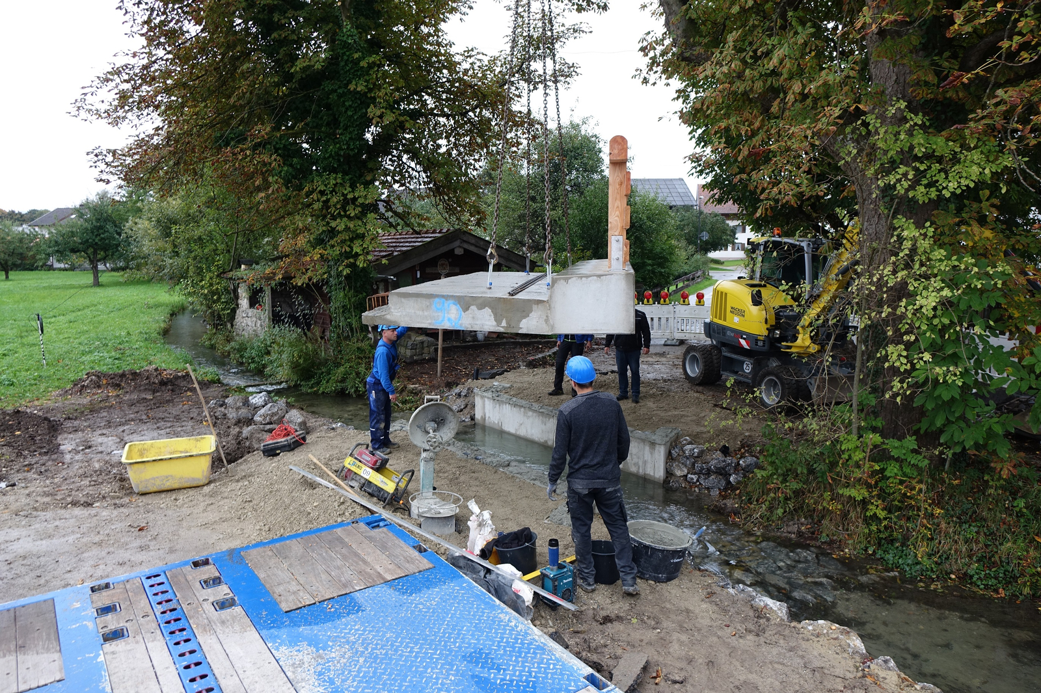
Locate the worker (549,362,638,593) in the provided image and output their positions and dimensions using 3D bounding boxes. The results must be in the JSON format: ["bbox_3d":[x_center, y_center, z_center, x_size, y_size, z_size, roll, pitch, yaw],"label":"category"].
[{"bbox_3d":[0.530,0.981,5.300,0.660,1.850,0.420,-1,8,-7],"label":"worker"}]

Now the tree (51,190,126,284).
[{"bbox_3d":[-26.461,-6.497,42.507,4.200,5.612,4.200,-5,10,-32],"label":"tree"}]

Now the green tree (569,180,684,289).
[{"bbox_3d":[5.439,-5.515,35.576,5.900,5.917,5.400,0,8,0],"label":"green tree"}]

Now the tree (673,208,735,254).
[{"bbox_3d":[15.596,-8.964,59.327,5.200,5.602,5.200,0,8,0],"label":"tree"}]

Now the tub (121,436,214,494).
[{"bbox_3d":[-4.159,1.432,8.283,0.960,0.459,0.614,-3,13,-25],"label":"tub"}]

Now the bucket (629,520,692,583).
[{"bbox_3d":[1.133,1.680,5.636,0.520,0.330,0.520,0,8,0],"label":"bucket"}]

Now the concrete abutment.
[{"bbox_3d":[0.788,1.334,11.162,0.620,0.600,4.499,-7,11,-38],"label":"concrete abutment"}]

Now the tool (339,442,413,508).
[{"bbox_3d":[-1.615,1.423,7.795,0.720,0.460,0.420,27,6,12],"label":"tool"}]

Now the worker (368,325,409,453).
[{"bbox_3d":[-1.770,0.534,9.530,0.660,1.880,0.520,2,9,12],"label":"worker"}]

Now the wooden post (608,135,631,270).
[{"bbox_3d":[0.810,-1.168,5.690,0.185,1.070,0.170,-1,8,-8],"label":"wooden post"}]

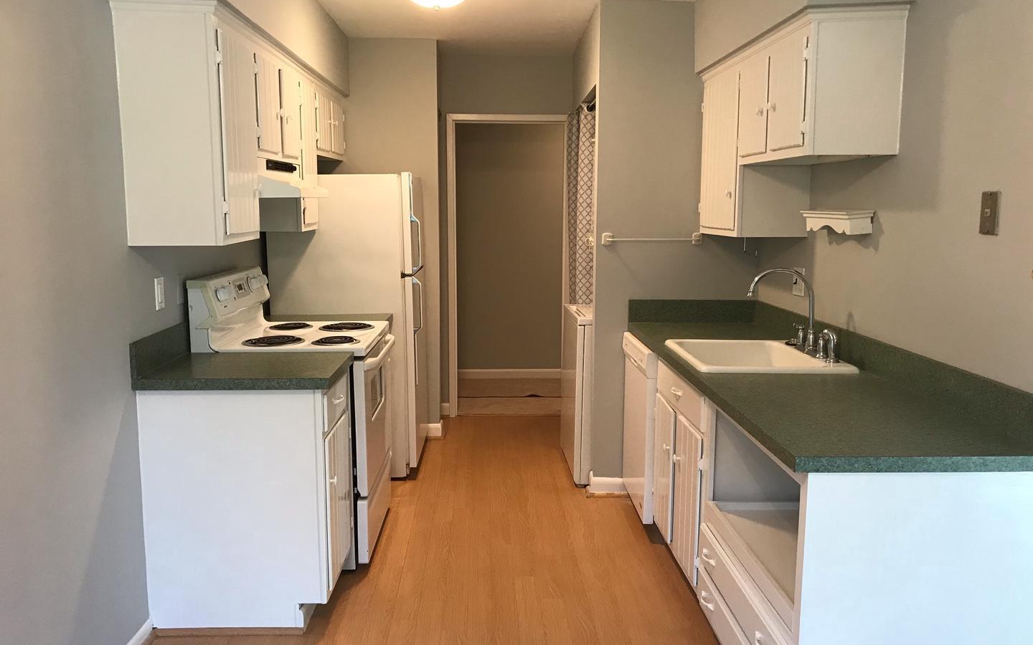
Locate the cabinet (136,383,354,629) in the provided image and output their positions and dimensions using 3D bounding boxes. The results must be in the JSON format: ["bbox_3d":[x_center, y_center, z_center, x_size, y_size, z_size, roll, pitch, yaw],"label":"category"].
[{"bbox_3d":[-0.966,0.618,3.120,0.628,0.874,0.505,0,8,-2],"label":"cabinet"}]

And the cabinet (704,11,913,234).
[{"bbox_3d":[1.066,-0.724,3.400,0.317,0.763,1.375,0,8,-2],"label":"cabinet"}]

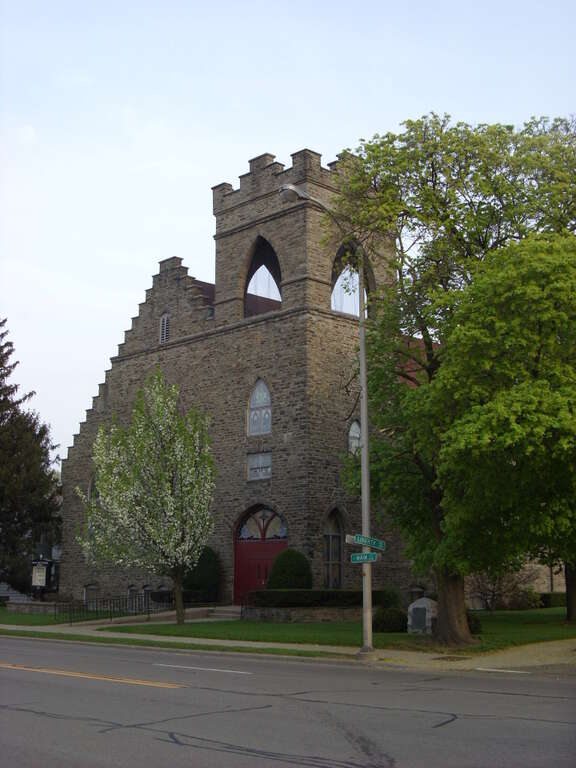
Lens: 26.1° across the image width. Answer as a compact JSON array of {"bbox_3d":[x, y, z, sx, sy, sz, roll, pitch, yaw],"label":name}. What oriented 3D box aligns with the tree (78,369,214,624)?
[{"bbox_3d":[-4.217,3.297,37.105,3.910,7.570,4.030,0,-9,0],"label":"tree"}]

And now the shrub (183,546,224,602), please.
[{"bbox_3d":[-2.878,6.434,41.642,1.310,1.930,1.310,0,-9,0],"label":"shrub"}]

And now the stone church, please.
[{"bbox_3d":[2.139,1.540,51.702,17.500,15.400,14.250,9,-12,-42],"label":"stone church"}]

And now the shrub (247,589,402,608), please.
[{"bbox_3d":[0.885,6.269,36.319,1.000,0.580,6.280,9,-12,-42],"label":"shrub"}]

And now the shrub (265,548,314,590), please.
[{"bbox_3d":[0.045,6.013,38.536,1.430,1.780,1.430,0,-9,0],"label":"shrub"}]

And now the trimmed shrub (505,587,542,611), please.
[{"bbox_3d":[8.947,8.152,47.000,1.300,0.900,1.400,9,-12,-42],"label":"trimmed shrub"}]

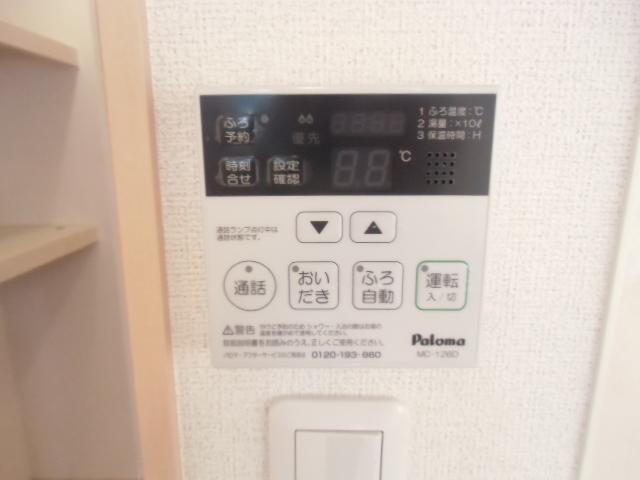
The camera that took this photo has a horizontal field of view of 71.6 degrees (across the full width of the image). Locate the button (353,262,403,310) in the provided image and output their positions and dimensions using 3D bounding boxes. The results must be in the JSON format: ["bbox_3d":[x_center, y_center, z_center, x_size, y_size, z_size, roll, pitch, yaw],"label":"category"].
[{"bbox_3d":[0.026,0.020,0.197,0.022,0.023,0.004,0,13,0],"label":"button"}]

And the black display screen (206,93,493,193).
[{"bbox_3d":[0.011,-0.039,0.185,0.119,0.041,0.006,0,13,0],"label":"black display screen"}]

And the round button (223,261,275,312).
[{"bbox_3d":[-0.031,0.020,0.197,0.023,0.023,0.004,0,13,0],"label":"round button"}]

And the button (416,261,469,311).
[{"bbox_3d":[0.054,0.020,0.197,0.023,0.023,0.004,0,13,0],"label":"button"}]

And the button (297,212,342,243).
[{"bbox_3d":[0.000,-0.006,0.191,0.020,0.013,0.004,0,13,0],"label":"button"}]

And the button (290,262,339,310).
[{"bbox_3d":[-0.003,0.020,0.197,0.022,0.023,0.004,0,13,0],"label":"button"}]

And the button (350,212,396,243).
[{"bbox_3d":[0.023,-0.006,0.191,0.020,0.013,0.004,0,13,0],"label":"button"}]

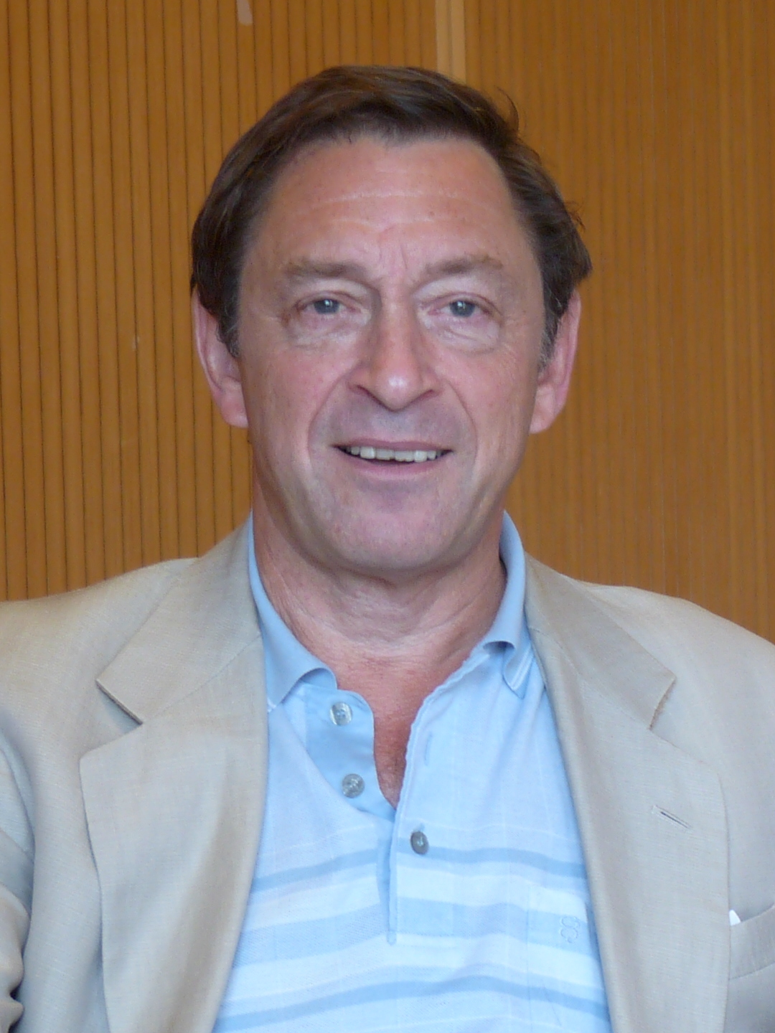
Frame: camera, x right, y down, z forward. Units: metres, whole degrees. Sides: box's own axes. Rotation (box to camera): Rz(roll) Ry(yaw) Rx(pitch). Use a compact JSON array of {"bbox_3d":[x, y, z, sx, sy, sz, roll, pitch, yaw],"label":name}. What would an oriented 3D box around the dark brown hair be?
[{"bbox_3d":[0.002,-0.144,0.895,0.206,0.182,0.200,-1,1,-1],"label":"dark brown hair"}]

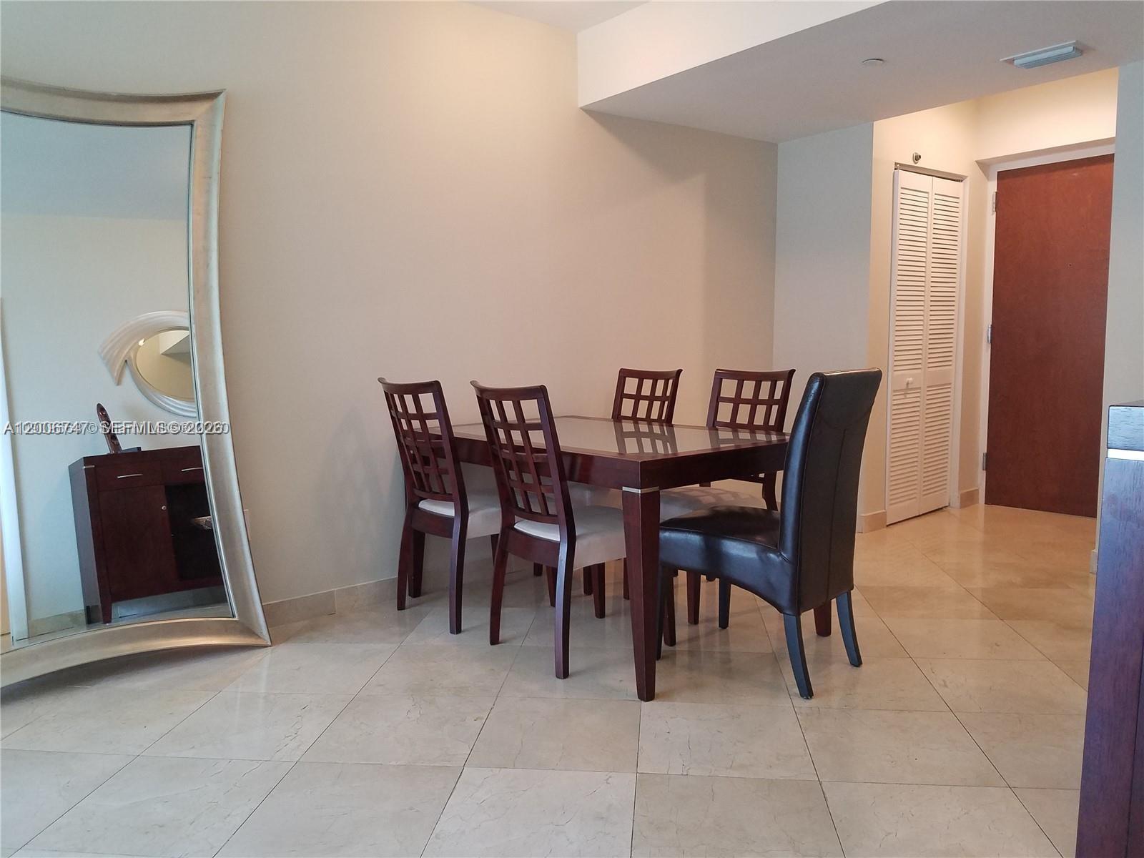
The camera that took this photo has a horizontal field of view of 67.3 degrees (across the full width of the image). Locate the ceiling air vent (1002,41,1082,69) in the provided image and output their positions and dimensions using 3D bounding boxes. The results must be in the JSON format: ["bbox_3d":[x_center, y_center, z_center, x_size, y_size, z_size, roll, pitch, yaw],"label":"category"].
[{"bbox_3d":[2.044,-1.585,3.700,0.195,0.040,0.310,-5,7,-39],"label":"ceiling air vent"}]

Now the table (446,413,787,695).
[{"bbox_3d":[0.119,0.397,3.548,0.990,0.745,1.530,-5,7,-39],"label":"table"}]

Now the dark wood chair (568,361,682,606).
[{"bbox_3d":[0.155,0.217,4.147,0.610,0.988,0.480,-5,7,-35],"label":"dark wood chair"}]

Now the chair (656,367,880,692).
[{"bbox_3d":[0.659,0.308,2.970,0.660,1.010,0.470,4,7,43],"label":"chair"}]

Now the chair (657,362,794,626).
[{"bbox_3d":[0.572,0.251,3.710,0.610,0.988,0.480,-5,6,-34],"label":"chair"}]

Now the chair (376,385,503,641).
[{"bbox_3d":[-0.410,0.274,3.655,0.610,0.988,0.480,-5,7,-40],"label":"chair"}]

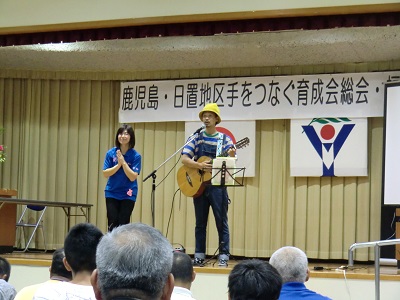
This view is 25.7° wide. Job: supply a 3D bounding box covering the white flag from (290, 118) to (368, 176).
[{"bbox_3d":[1.787,-0.034,12.100,1.080,0.800,0.030,0,-6,20],"label":"white flag"}]

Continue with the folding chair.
[{"bbox_3d":[-2.534,1.113,12.900,0.460,0.760,0.490,-2,-6,35],"label":"folding chair"}]

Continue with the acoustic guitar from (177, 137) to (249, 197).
[{"bbox_3d":[0.138,0.133,9.330,1.020,0.400,0.115,-33,-23,28],"label":"acoustic guitar"}]

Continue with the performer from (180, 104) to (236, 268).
[{"bbox_3d":[0.097,0.371,9.450,0.570,1.730,0.420,0,-6,22],"label":"performer"}]

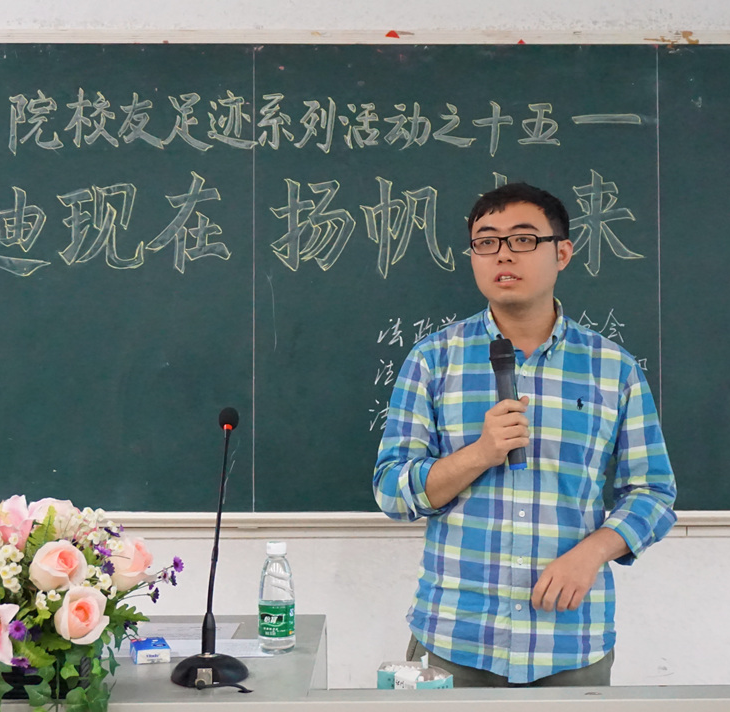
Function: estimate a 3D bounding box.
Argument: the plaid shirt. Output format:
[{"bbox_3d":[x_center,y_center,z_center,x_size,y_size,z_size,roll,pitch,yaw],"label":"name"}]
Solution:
[{"bbox_3d":[0.308,0.250,2.270,0.560,0.720,0.350,-1,-2,13],"label":"plaid shirt"}]

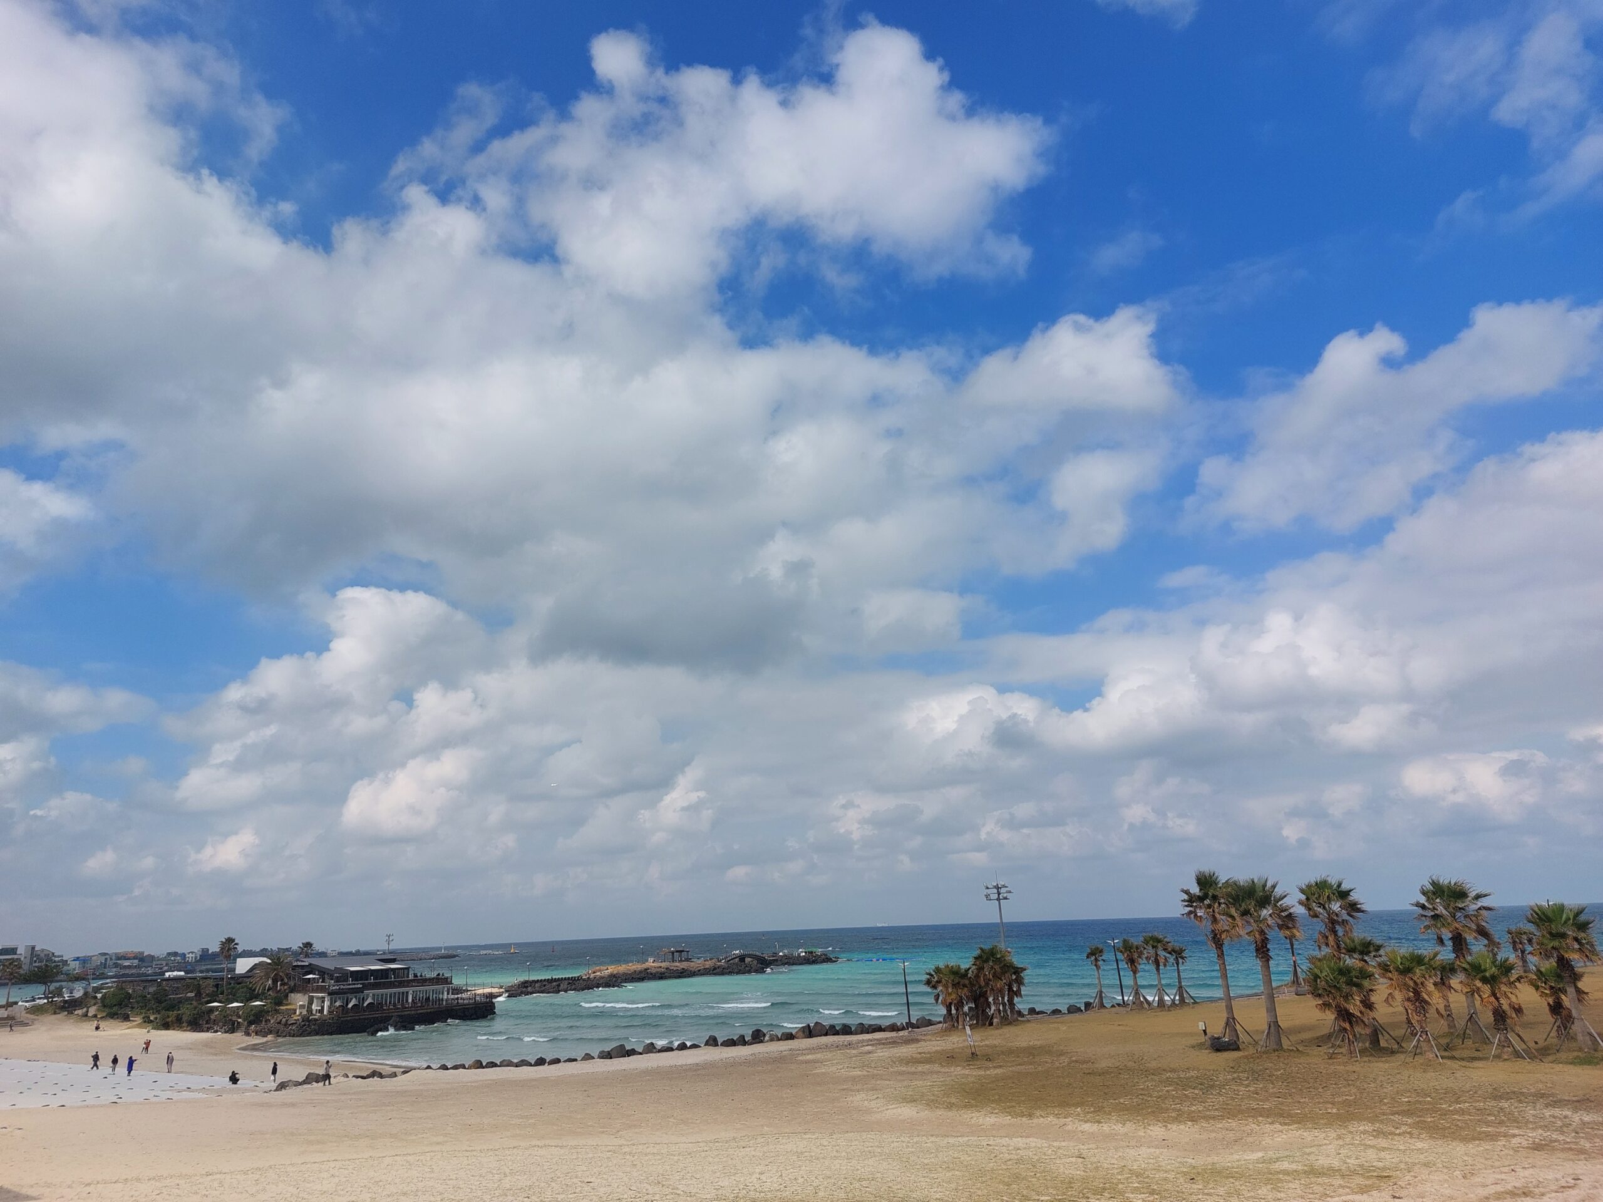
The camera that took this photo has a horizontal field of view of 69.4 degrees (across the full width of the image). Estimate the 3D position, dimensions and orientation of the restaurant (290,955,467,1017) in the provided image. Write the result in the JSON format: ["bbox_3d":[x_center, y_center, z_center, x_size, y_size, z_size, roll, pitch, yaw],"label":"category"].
[{"bbox_3d":[-64.170,58.809,178.482,13.000,7.800,23.500,-16,-21,40],"label":"restaurant"}]

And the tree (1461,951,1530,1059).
[{"bbox_3d":[39.324,22.842,65.580,3.364,5.776,3.364,-11,-18,28],"label":"tree"}]

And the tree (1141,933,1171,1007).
[{"bbox_3d":[33.789,35.427,111.101,2.861,6.761,2.861,-6,-16,15],"label":"tree"}]

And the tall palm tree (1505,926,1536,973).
[{"bbox_3d":[86.013,41.735,138.579,3.728,5.459,3.728,-11,-18,29],"label":"tall palm tree"}]

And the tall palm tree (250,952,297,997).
[{"bbox_3d":[-77.808,55.473,170.905,6.500,6.690,6.500,5,-17,-23],"label":"tall palm tree"}]

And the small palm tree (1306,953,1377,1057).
[{"bbox_3d":[26.267,19.592,56.150,3.400,4.770,3.400,-9,-17,22],"label":"small palm tree"}]

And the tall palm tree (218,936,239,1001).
[{"bbox_3d":[-86.946,55.917,175.331,2.900,9.770,2.900,5,-17,-25],"label":"tall palm tree"}]

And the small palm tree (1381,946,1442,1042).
[{"bbox_3d":[35.867,23.331,67.407,3.601,6.078,3.601,-10,-17,25],"label":"small palm tree"}]

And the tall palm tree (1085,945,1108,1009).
[{"bbox_3d":[24.058,30.564,94.073,1.750,4.940,1.750,-6,-16,13],"label":"tall palm tree"}]

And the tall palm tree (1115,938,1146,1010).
[{"bbox_3d":[26.739,30.018,93.238,2.300,5.430,2.300,-6,-16,14],"label":"tall palm tree"}]

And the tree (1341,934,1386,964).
[{"bbox_3d":[29.165,20.133,59.761,2.700,5.580,2.700,-9,-17,23],"label":"tree"}]

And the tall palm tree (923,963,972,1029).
[{"bbox_3d":[12.805,33.678,98.889,4.247,5.376,4.247,-4,-16,6],"label":"tall palm tree"}]

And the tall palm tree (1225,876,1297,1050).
[{"bbox_3d":[24.597,19.015,61.197,3.800,8.760,3.800,-8,-17,20],"label":"tall palm tree"}]

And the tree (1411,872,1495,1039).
[{"bbox_3d":[42.492,22.906,74.228,4.965,10.135,4.965,-10,-18,27],"label":"tree"}]

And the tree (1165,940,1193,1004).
[{"bbox_3d":[31.303,30.848,95.665,1.900,4.880,1.900,-7,-16,16],"label":"tree"}]

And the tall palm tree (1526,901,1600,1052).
[{"bbox_3d":[45.064,21.826,67.537,4.094,8.385,4.094,-12,-18,30],"label":"tall palm tree"}]

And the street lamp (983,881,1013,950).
[{"bbox_3d":[16.620,29.035,96.485,2.400,10.900,1.200,-5,-16,8],"label":"street lamp"}]

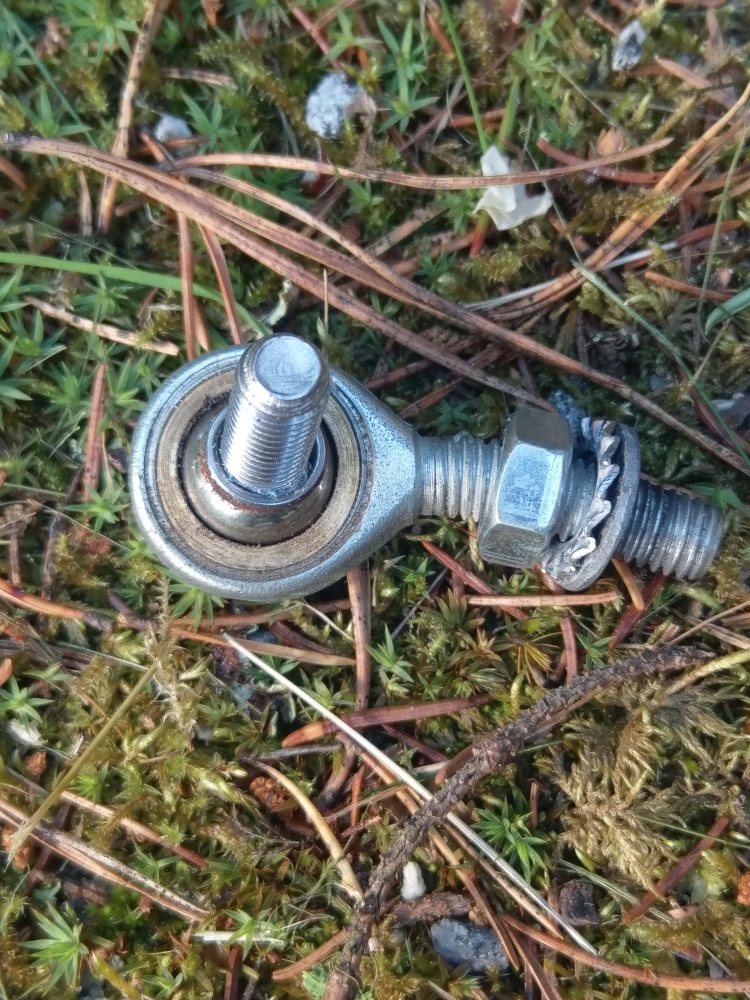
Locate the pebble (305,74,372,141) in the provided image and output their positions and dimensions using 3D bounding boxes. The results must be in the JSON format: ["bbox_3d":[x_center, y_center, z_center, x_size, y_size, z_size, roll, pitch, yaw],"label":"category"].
[{"bbox_3d":[-0.003,-0.033,0.063,0.006,0.004,0.005,0,87,0],"label":"pebble"}]

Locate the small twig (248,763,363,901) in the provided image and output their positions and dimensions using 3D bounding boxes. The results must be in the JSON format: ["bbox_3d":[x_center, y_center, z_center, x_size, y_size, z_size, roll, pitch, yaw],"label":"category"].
[{"bbox_3d":[-0.005,0.026,0.059,0.002,0.001,0.013,-39,87,-2],"label":"small twig"}]

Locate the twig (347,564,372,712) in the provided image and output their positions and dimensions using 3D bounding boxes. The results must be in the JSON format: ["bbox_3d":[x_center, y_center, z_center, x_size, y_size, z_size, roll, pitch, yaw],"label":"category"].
[{"bbox_3d":[-0.001,0.011,0.060,0.002,0.001,0.012,-2,87,0],"label":"twig"}]

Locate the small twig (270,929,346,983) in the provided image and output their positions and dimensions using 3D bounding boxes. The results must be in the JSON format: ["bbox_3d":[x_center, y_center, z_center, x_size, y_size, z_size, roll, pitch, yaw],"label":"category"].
[{"bbox_3d":[-0.005,0.035,0.058,0.007,0.001,0.001,-28,87,-2],"label":"small twig"}]

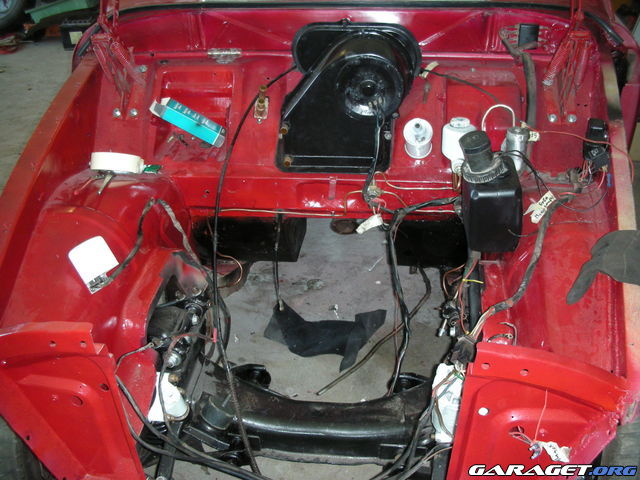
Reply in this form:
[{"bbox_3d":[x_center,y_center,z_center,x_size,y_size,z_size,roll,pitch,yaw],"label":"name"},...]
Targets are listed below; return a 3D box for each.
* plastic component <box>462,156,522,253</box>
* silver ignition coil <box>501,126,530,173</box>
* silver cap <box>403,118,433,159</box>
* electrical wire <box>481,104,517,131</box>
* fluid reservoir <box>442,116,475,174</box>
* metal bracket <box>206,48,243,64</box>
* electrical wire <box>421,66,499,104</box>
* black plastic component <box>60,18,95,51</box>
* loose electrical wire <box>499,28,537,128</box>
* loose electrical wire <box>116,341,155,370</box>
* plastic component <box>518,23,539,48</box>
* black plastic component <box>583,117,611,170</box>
[{"bbox_3d":[0.366,-0.074,1.380,0.118,0.168,0.108,-2,39,10],"label":"plastic component"},{"bbox_3d":[0.515,-0.236,1.700,0.060,0.111,0.059,-1,32,8],"label":"silver ignition coil"},{"bbox_3d":[0.226,-0.234,1.495,0.068,0.085,0.068,-2,67,5],"label":"silver cap"},{"bbox_3d":[0.419,-0.286,1.510,0.080,0.070,0.035,0,39,0],"label":"electrical wire"},{"bbox_3d":[0.319,-0.215,1.470,0.077,0.122,0.077,-5,39,4],"label":"fluid reservoir"},{"bbox_3d":[-0.230,-0.442,1.560,0.085,0.034,0.030,0,39,0],"label":"metal bracket"},{"bbox_3d":[0.334,-0.370,1.540,0.190,0.072,0.050,0,39,0],"label":"electrical wire"},{"bbox_3d":[-1.398,-1.247,3.869,0.235,0.175,0.160,0,39,0],"label":"black plastic component"},{"bbox_3d":[0.476,-0.389,1.560,0.085,0.045,0.230,0,81,0],"label":"loose electrical wire"},{"bbox_3d":[-0.359,0.227,1.260,0.073,0.050,0.040,0,39,0],"label":"loose electrical wire"},{"bbox_3d":[0.518,-0.506,1.600,0.053,0.064,0.025,0,39,0],"label":"plastic component"},{"bbox_3d":[0.624,-0.215,1.460,0.060,0.100,0.055,4,41,18],"label":"black plastic component"}]

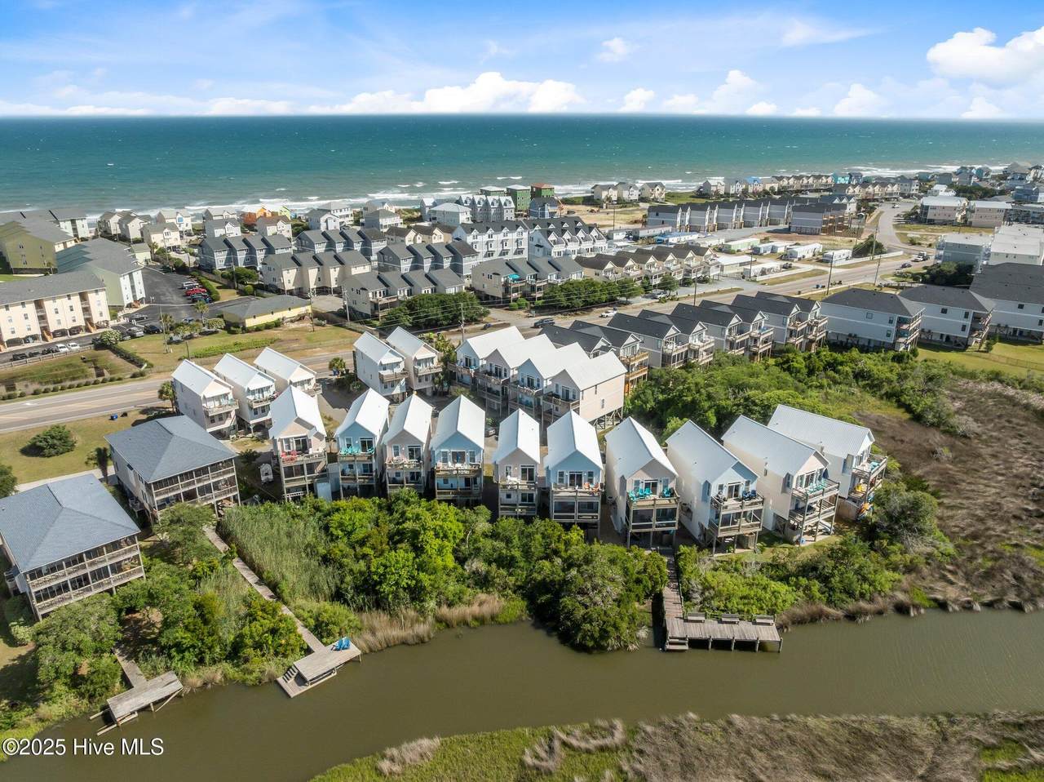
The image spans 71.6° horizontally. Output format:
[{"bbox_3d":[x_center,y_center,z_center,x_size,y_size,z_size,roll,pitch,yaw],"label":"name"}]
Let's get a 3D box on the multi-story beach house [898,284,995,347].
[{"bbox_3d":[97.000,-17.800,167.300,19.300,12.100,10.300,17,27,37],"label":"multi-story beach house"}]

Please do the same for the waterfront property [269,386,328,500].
[{"bbox_3d":[-30.601,7.000,99.954,6.393,11.219,14.802,-7,22,-19],"label":"waterfront property"}]

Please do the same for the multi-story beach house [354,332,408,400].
[{"bbox_3d":[-25.500,-3.850,131.500,5.200,10.900,13.700,-12,24,-30],"label":"multi-story beach house"}]

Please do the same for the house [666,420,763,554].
[{"bbox_3d":[23.533,11.394,89.424,6.393,10.964,14.040,-5,22,-14],"label":"house"}]

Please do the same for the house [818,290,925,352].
[{"bbox_3d":[79.300,-16.650,164.400,19.300,12.000,10.400,18,27,38],"label":"house"}]

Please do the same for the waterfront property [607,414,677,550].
[{"bbox_3d":[14.784,11.066,90.208,6.393,10.947,14.244,-2,21,-5],"label":"waterfront property"}]

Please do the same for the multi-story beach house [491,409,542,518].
[{"bbox_3d":[-0.381,9.952,93.482,5.341,10.568,14.261,0,21,0],"label":"multi-story beach house"}]

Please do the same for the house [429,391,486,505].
[{"bbox_3d":[-8.300,8.600,98.100,6.400,11.600,13.900,-1,21,-2],"label":"house"}]

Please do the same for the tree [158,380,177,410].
[{"bbox_3d":[-59.956,0.958,123.273,2.900,5.600,2.900,0,21,0],"label":"tree"}]

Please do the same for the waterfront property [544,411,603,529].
[{"bbox_3d":[6.650,10.550,93.200,6.400,11.600,14.000,1,21,1],"label":"waterfront property"}]

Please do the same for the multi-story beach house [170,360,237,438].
[{"bbox_3d":[-50.900,1.800,116.700,5.300,10.800,14.000,-18,28,-40],"label":"multi-story beach house"}]

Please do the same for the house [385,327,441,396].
[{"bbox_3d":[-19.950,-5.000,134.500,5.250,10.900,13.700,-12,24,-30],"label":"house"}]

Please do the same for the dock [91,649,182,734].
[{"bbox_3d":[-36.168,26.881,66.166,7.000,1.200,9.400,-19,28,-40],"label":"dock"}]

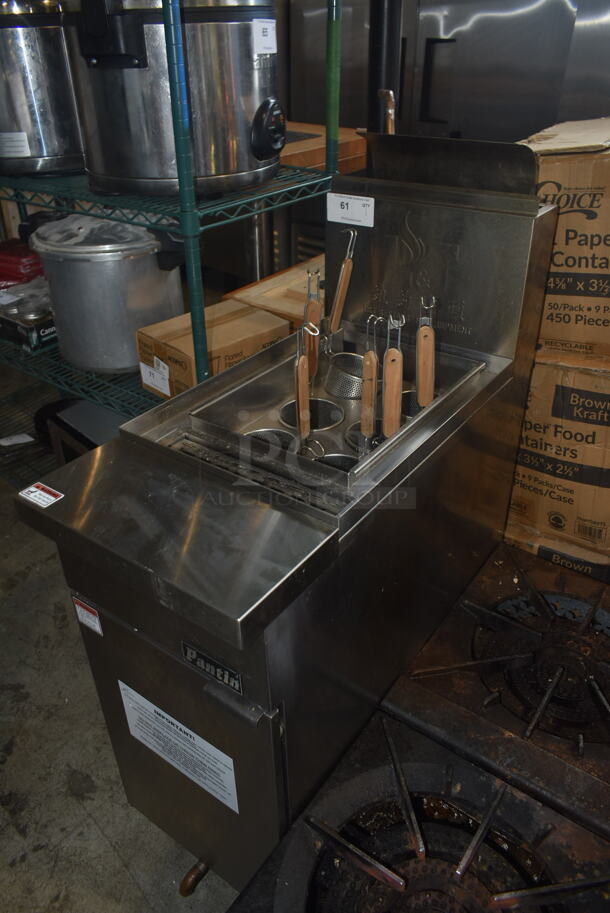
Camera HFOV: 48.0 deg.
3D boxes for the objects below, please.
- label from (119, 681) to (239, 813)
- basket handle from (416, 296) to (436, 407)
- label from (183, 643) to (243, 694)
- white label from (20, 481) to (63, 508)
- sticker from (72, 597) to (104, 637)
[{"bbox_3d":[-0.200,0.454,1.074,0.242,0.136,0.005,20,38,31],"label":"label"},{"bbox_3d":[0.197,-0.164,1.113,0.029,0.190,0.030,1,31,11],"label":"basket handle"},{"bbox_3d":[-0.121,0.275,0.892,0.102,0.038,0.005,20,38,31],"label":"label"},{"bbox_3d":[-0.359,0.053,0.934,0.058,0.004,0.034,20,38,31],"label":"white label"},{"bbox_3d":[-0.336,0.249,1.060,0.057,0.052,0.005,20,38,31],"label":"sticker"}]

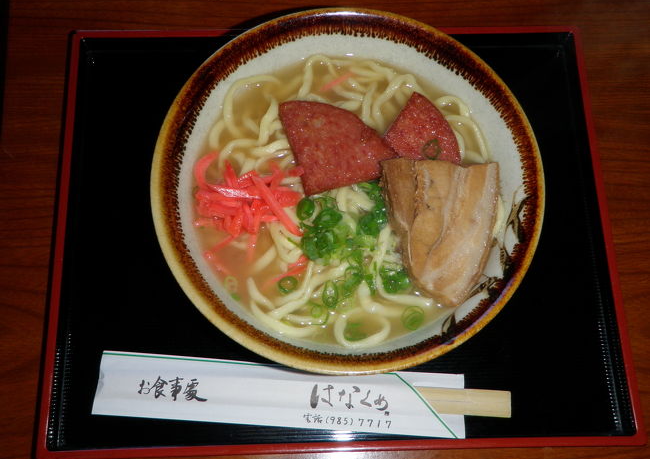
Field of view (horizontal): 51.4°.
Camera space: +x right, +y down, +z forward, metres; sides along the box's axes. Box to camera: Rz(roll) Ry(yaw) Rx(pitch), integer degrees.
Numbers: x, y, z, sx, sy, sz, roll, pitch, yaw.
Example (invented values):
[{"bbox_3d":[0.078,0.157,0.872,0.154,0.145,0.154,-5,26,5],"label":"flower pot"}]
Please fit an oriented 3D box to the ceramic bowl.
[{"bbox_3d":[0.011,-0.015,0.355,0.185,0.076,0.185,0,73,-1],"label":"ceramic bowl"}]

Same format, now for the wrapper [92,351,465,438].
[{"bbox_3d":[-0.011,0.088,0.358,0.220,0.007,0.033,4,73,0],"label":"wrapper"}]

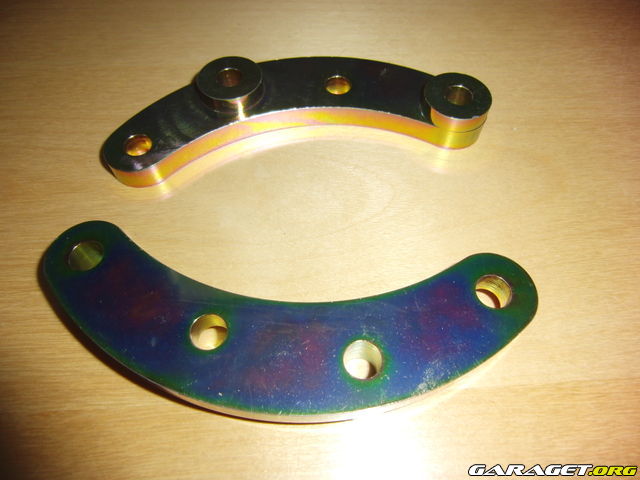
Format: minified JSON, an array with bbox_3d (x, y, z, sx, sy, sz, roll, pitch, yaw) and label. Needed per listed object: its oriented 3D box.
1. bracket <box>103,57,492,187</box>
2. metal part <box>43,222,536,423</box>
[{"bbox_3d":[-0.010,-0.059,0.194,0.161,0.018,0.057,-8,60,-4],"label":"bracket"},{"bbox_3d":[-0.013,0.028,0.144,0.161,0.018,0.057,5,60,3],"label":"metal part"}]

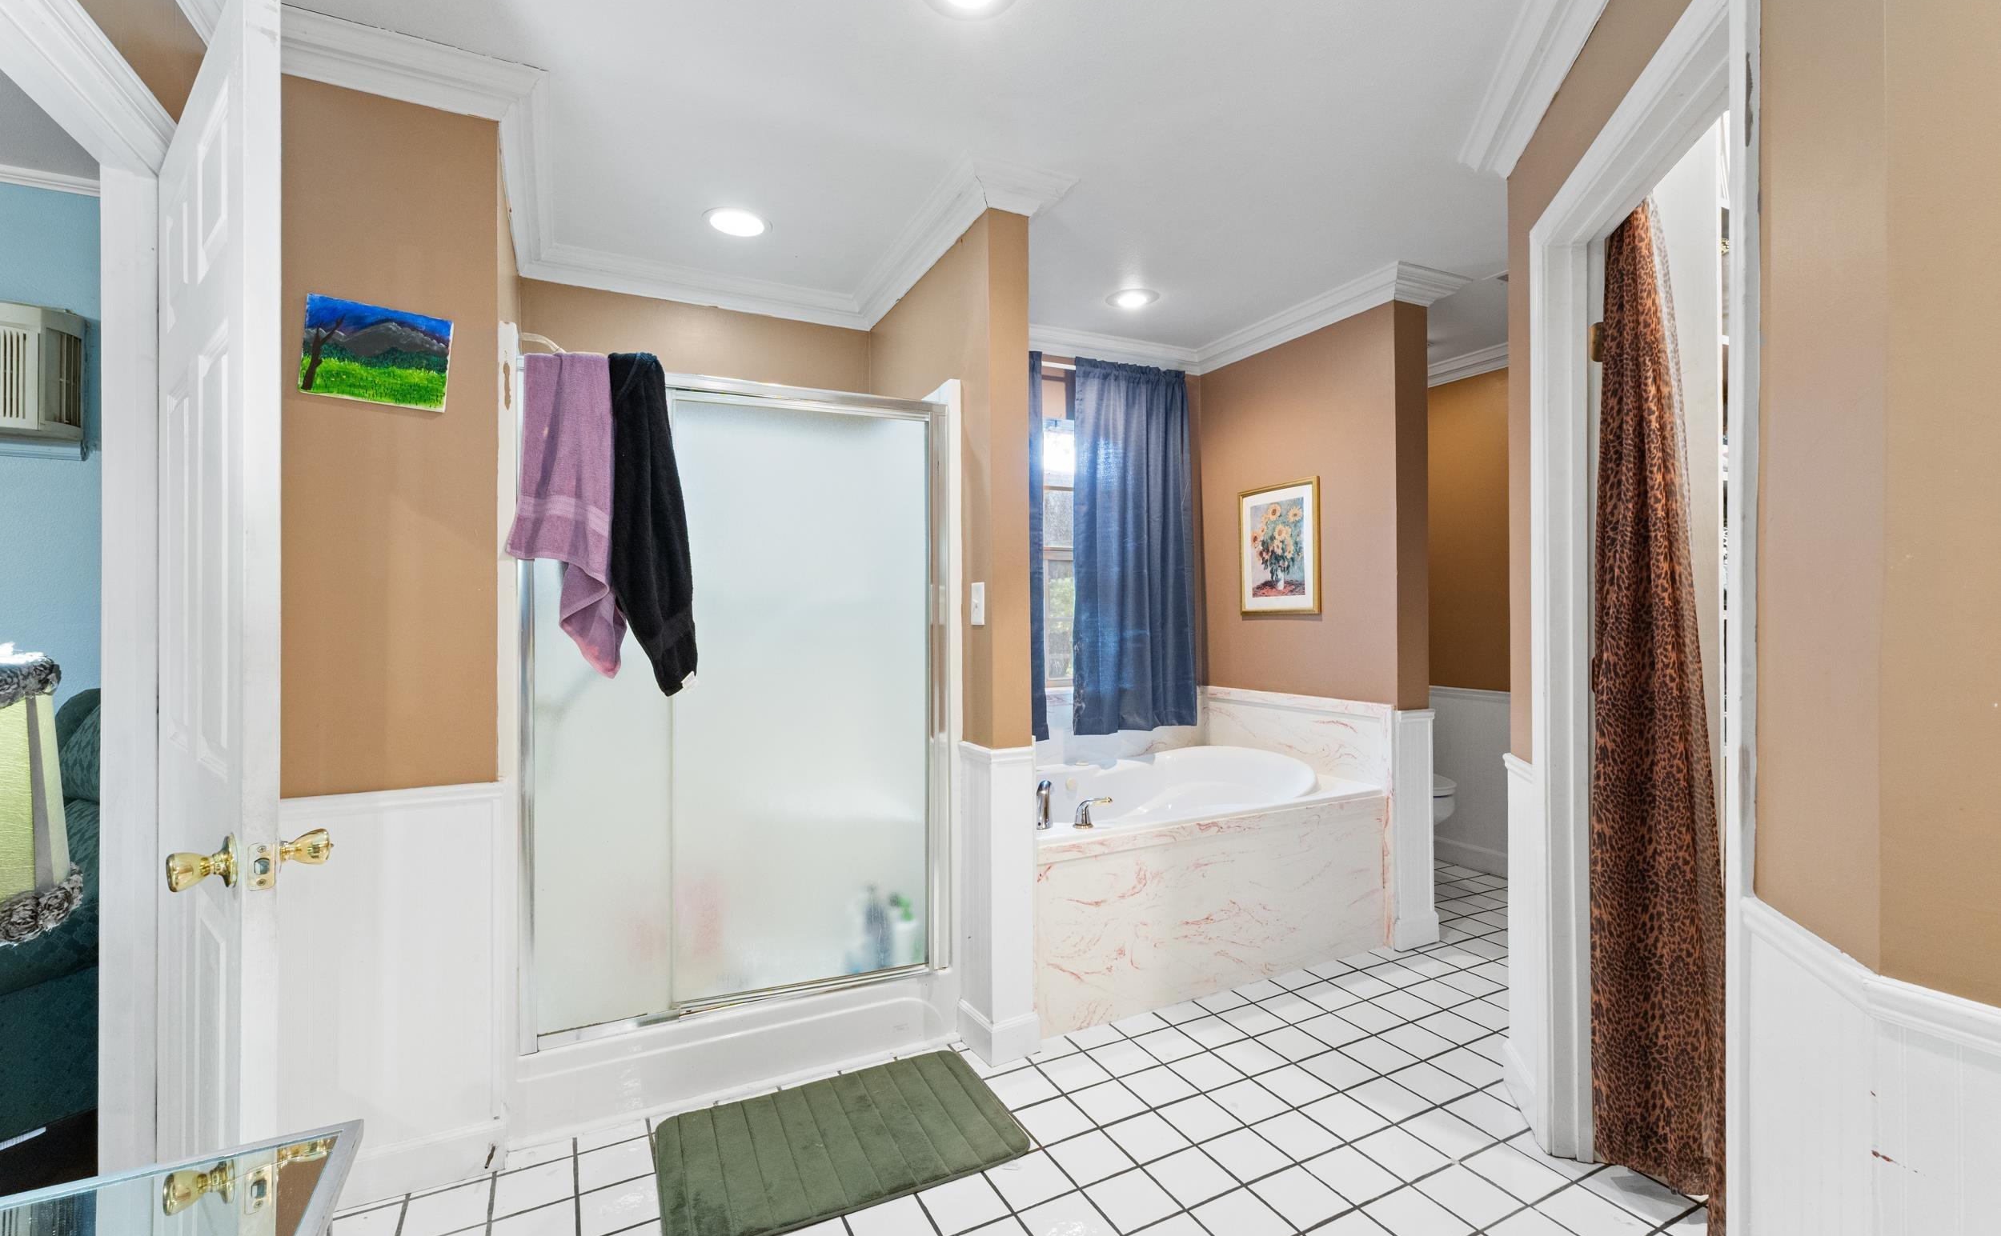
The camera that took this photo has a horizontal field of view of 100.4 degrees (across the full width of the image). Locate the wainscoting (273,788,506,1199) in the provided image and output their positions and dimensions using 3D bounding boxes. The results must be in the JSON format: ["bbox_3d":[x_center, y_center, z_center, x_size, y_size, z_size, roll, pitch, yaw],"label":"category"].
[{"bbox_3d":[-1.329,0.793,1.786,0.473,0.868,0.045,0,0,-27],"label":"wainscoting"}]

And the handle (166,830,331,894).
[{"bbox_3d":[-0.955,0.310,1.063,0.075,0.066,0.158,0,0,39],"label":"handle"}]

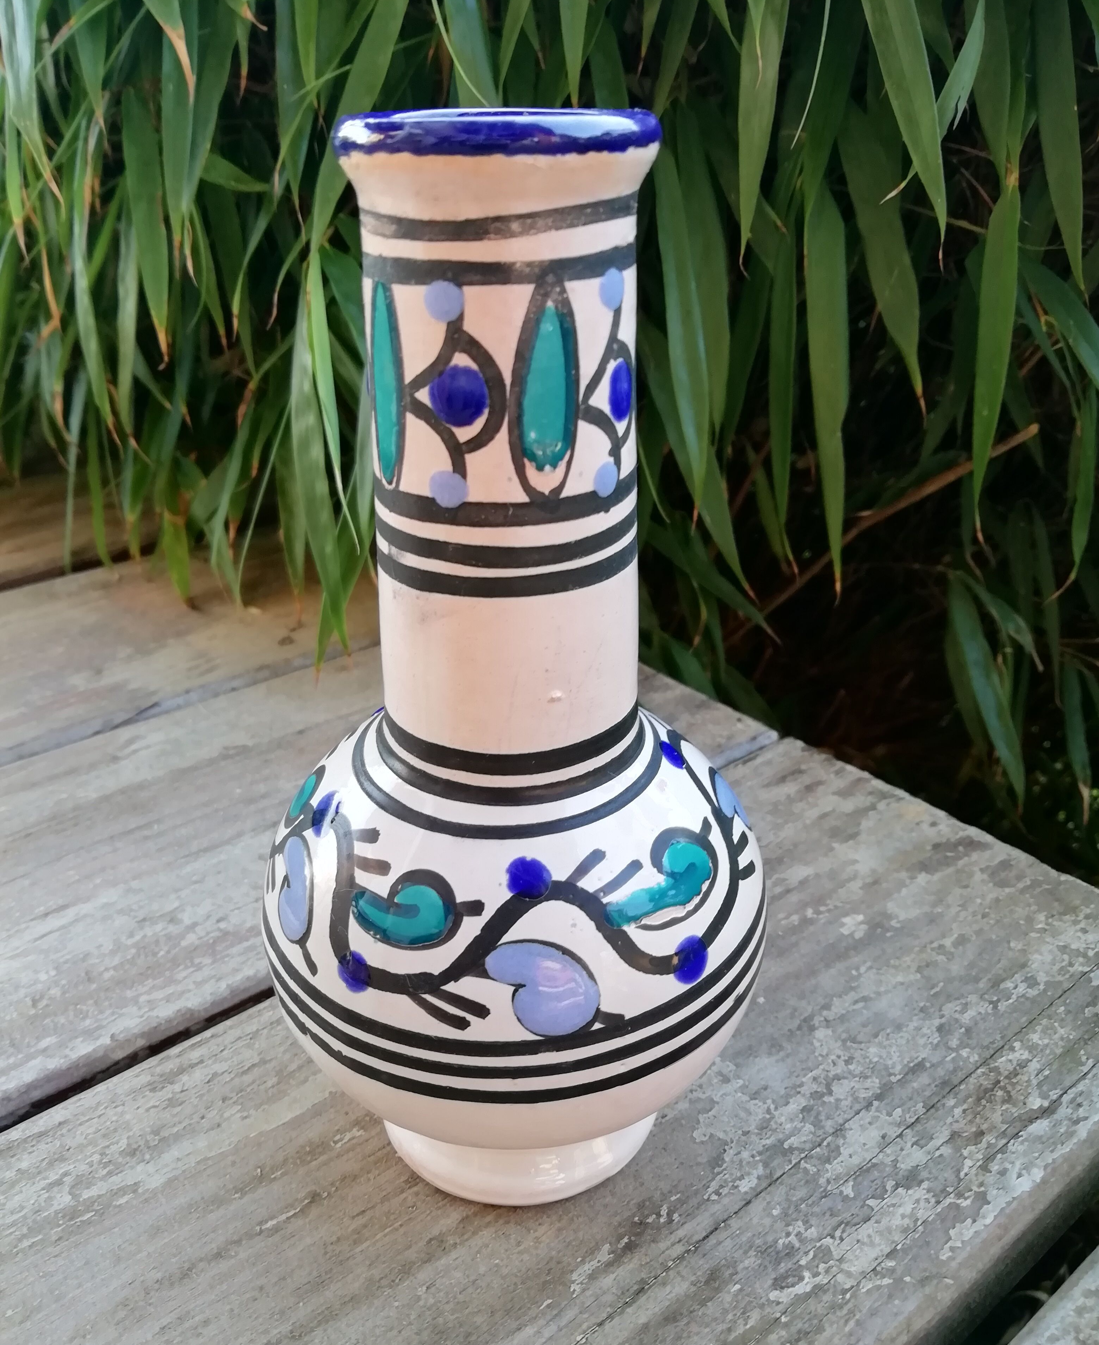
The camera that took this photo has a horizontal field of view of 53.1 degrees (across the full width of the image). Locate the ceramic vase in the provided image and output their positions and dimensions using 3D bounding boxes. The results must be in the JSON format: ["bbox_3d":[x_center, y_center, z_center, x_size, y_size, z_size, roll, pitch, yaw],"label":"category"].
[{"bbox_3d":[-0.007,0.006,0.195,0.096,0.188,0.096,0,27,0],"label":"ceramic vase"}]

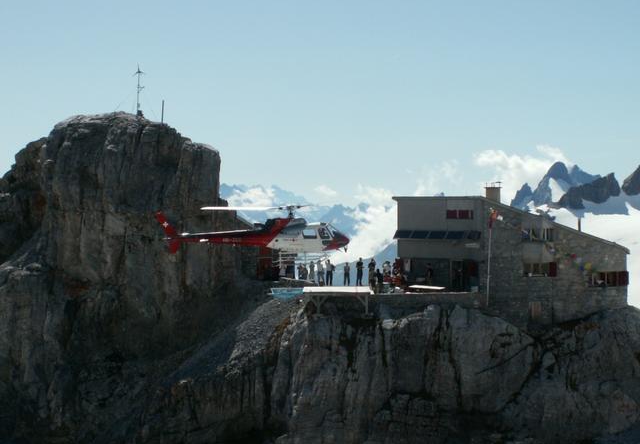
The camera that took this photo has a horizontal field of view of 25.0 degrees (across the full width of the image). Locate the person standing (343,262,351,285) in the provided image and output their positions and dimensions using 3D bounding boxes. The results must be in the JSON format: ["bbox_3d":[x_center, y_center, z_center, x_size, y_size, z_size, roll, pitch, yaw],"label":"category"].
[{"bbox_3d":[1.788,3.477,95.500,0.460,1.560,0.380,1,2,22],"label":"person standing"}]

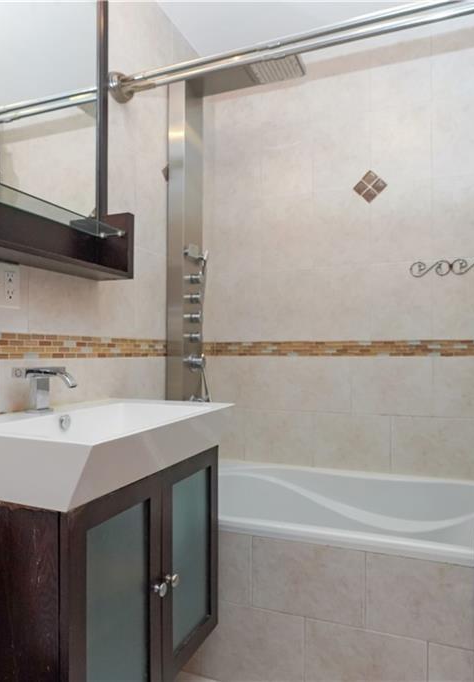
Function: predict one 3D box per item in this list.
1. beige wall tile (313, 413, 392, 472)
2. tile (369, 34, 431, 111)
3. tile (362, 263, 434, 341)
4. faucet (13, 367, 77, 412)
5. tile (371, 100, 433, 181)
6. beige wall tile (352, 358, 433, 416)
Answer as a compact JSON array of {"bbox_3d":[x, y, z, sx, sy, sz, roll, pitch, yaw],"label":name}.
[{"bbox_3d":[0.518,0.451,2.047,0.339,0.249,0.012,0,-1,20],"label":"beige wall tile"},{"bbox_3d":[0.720,-1.173,2.012,0.252,0.276,0.012,0,-1,20],"label":"tile"},{"bbox_3d":[0.720,-0.173,1.988,0.252,0.339,0.012,0,-1,20],"label":"tile"},{"bbox_3d":[-0.498,0.131,1.197,0.164,0.123,0.065,0,-2,20],"label":"faucet"},{"bbox_3d":[0.720,-0.861,2.004,0.252,0.339,0.012,0,-1,20],"label":"tile"},{"bbox_3d":[0.666,0.192,1.970,0.332,0.250,0.010,0,-2,20],"label":"beige wall tile"}]

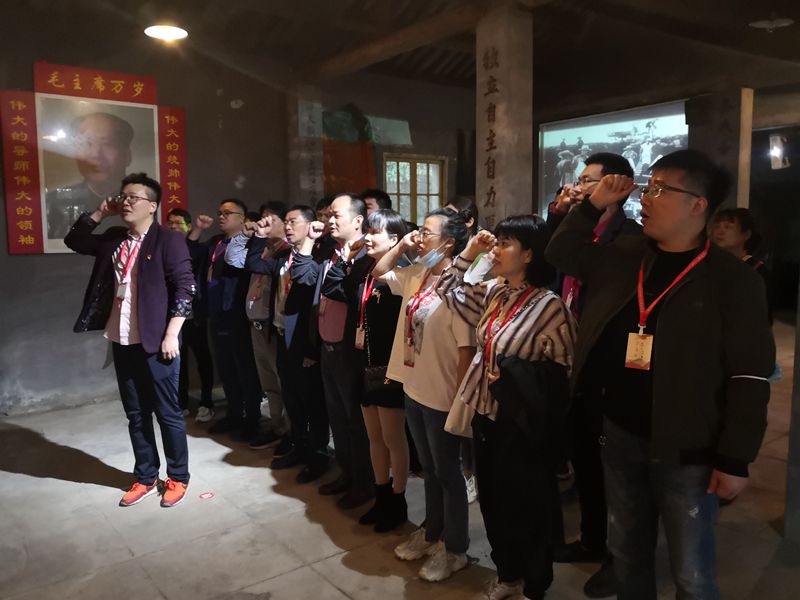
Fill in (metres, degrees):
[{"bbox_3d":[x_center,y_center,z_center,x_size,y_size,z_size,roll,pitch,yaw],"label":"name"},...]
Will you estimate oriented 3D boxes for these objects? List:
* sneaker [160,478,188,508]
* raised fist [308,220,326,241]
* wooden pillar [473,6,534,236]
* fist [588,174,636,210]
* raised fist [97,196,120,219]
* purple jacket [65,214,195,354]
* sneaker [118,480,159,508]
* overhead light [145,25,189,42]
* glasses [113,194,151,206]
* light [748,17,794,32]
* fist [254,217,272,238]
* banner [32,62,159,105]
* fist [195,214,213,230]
[{"bbox_3d":[-1.308,1.090,3.621,0.102,0.105,0.285,-1,6,-1],"label":"sneaker"},{"bbox_3d":[-0.463,-0.393,3.500,0.095,0.105,0.090,-5,7,-39],"label":"raised fist"},{"bbox_3d":[0.770,-0.579,4.669,0.300,3.200,0.300,-4,6,-37],"label":"wooden pillar"},{"bbox_3d":[0.599,-0.303,1.750,0.115,0.100,0.095,-5,7,-39],"label":"fist"},{"bbox_3d":[-1.598,-0.507,3.420,0.100,0.110,0.100,3,6,33],"label":"raised fist"},{"bbox_3d":[-1.506,-0.086,3.480,0.690,0.750,0.400,2,5,26],"label":"purple jacket"},{"bbox_3d":[-1.494,1.077,3.585,0.105,0.105,0.280,2,5,28],"label":"sneaker"},{"bbox_3d":[-1.758,-2.025,4.696,0.307,0.130,0.307,-5,7,-39],"label":"overhead light"},{"bbox_3d":[-1.476,-0.548,3.450,0.142,0.050,0.140,1,6,19],"label":"glasses"},{"bbox_3d":[2.947,-2.204,4.949,0.307,0.130,0.307,-5,7,-39],"label":"light"},{"bbox_3d":[-0.847,-0.450,3.870,0.100,0.115,0.100,4,6,40],"label":"fist"},{"bbox_3d":[-2.703,-1.931,5.612,1.000,0.250,0.020,-4,6,-37],"label":"banner"},{"bbox_3d":[-1.459,-0.585,4.680,0.110,0.100,0.100,-5,7,-39],"label":"fist"}]

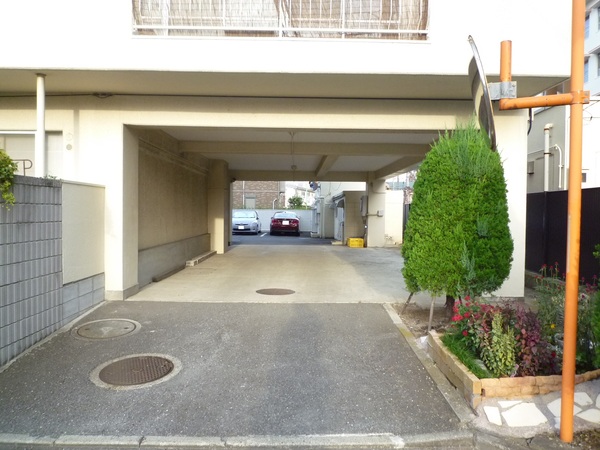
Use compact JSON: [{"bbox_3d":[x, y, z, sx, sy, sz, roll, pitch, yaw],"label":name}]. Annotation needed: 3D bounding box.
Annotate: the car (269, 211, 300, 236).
[{"bbox_3d":[-0.895,-0.134,28.413,1.800,1.450,4.750,1,2,0],"label":"car"}]

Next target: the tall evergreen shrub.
[{"bbox_3d":[1.990,-0.166,5.488,1.360,2.280,1.360,1,2,0],"label":"tall evergreen shrub"}]

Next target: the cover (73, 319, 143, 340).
[{"bbox_3d":[-2.314,1.230,5.210,0.760,0.030,0.760,1,6,0],"label":"cover"}]

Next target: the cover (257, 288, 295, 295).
[{"bbox_3d":[-0.404,1.105,7.118,0.645,0.030,0.645,1,2,0],"label":"cover"}]

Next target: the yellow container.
[{"bbox_3d":[2.147,0.691,16.738,0.510,0.330,0.380,0,2,-11],"label":"yellow container"}]

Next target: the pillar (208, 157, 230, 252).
[{"bbox_3d":[-2.537,-0.554,13.471,0.500,2.880,0.720,1,2,0],"label":"pillar"}]

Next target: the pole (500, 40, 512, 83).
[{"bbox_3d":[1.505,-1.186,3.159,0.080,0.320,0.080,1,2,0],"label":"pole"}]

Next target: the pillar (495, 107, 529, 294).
[{"bbox_3d":[2.992,-0.281,6.641,0.660,2.860,0.600,1,2,0],"label":"pillar"}]

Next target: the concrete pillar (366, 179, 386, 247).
[{"bbox_3d":[2.998,-0.459,16.980,0.670,2.680,0.600,1,2,0],"label":"concrete pillar"}]

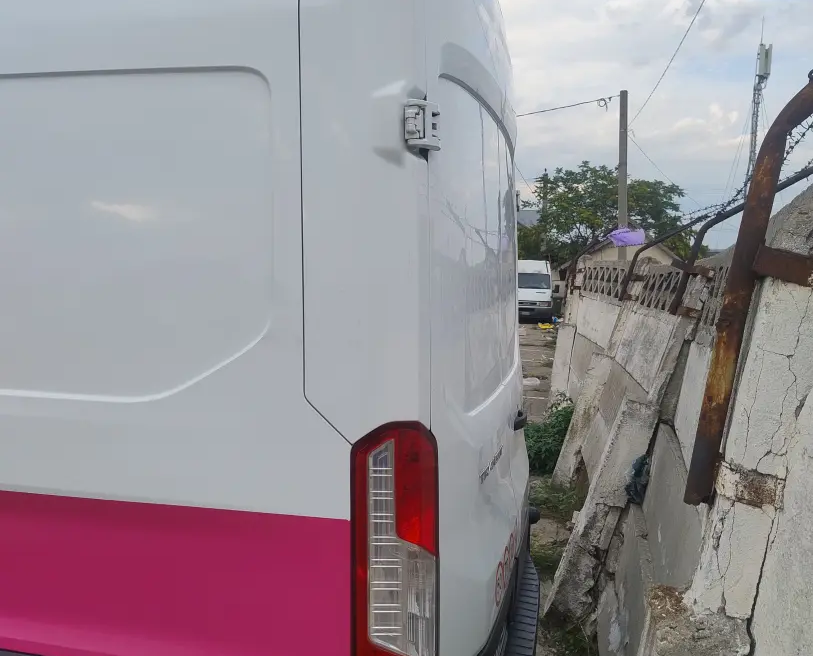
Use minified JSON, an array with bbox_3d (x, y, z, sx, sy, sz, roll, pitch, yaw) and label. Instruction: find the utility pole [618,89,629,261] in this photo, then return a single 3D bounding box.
[{"bbox_3d":[7.278,-4.018,25.254,0.280,7.818,0.280,0,4,0],"label":"utility pole"}]

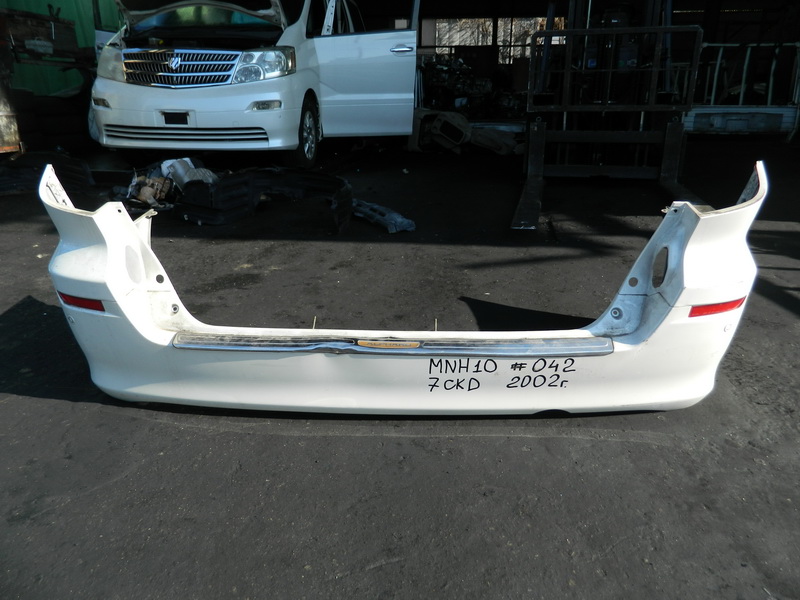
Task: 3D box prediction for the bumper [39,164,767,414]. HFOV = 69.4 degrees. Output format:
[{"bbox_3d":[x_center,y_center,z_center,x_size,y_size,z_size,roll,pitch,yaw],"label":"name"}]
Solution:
[{"bbox_3d":[0.020,-0.115,1.735,1.790,0.630,0.720,1,20,1],"label":"bumper"}]

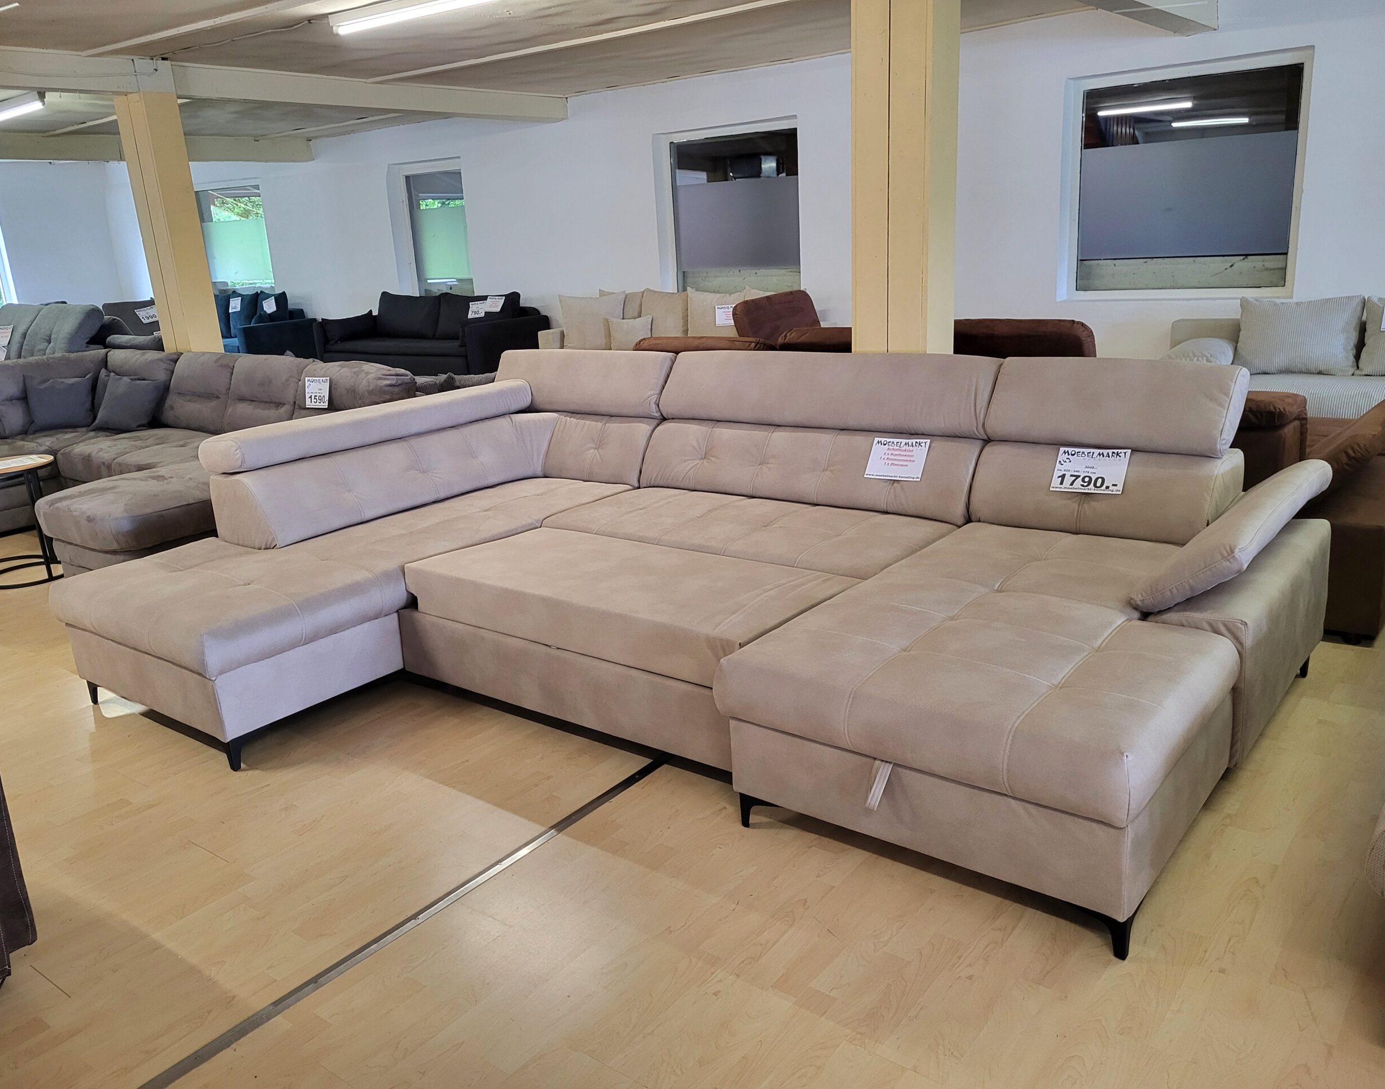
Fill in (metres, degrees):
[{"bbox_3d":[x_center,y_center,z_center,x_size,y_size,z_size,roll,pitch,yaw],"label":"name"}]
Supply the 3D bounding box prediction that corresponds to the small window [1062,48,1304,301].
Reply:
[{"bbox_3d":[2.934,-2.191,6.553,1.310,1.300,0.100,9,20,36],"label":"small window"}]

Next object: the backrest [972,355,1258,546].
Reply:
[{"bbox_3d":[1.284,-0.314,3.411,0.724,0.506,0.358,9,20,38],"label":"backrest"}]

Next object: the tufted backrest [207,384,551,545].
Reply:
[{"bbox_3d":[-1.167,-0.352,4.308,0.337,0.386,1.405,9,20,38],"label":"tufted backrest"}]

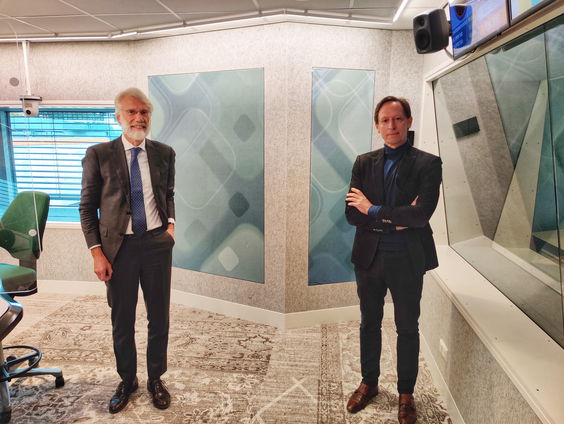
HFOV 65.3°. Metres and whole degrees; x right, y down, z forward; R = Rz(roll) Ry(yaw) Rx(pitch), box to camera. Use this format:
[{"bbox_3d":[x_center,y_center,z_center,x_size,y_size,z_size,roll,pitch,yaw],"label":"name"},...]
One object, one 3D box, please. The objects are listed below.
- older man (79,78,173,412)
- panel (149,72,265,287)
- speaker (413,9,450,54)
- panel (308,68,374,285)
[{"bbox_3d":[-0.852,0.240,2.538,0.520,1.853,0.330,-3,10,-16],"label":"older man"},{"bbox_3d":[-0.669,-0.302,3.816,1.196,1.742,0.030,6,11,27],"label":"panel"},{"bbox_3d":[0.940,-1.128,2.775,0.145,0.228,0.151,-19,16,-19],"label":"speaker"},{"bbox_3d":[0.485,-0.252,3.584,0.534,1.743,0.030,-3,10,-16],"label":"panel"}]

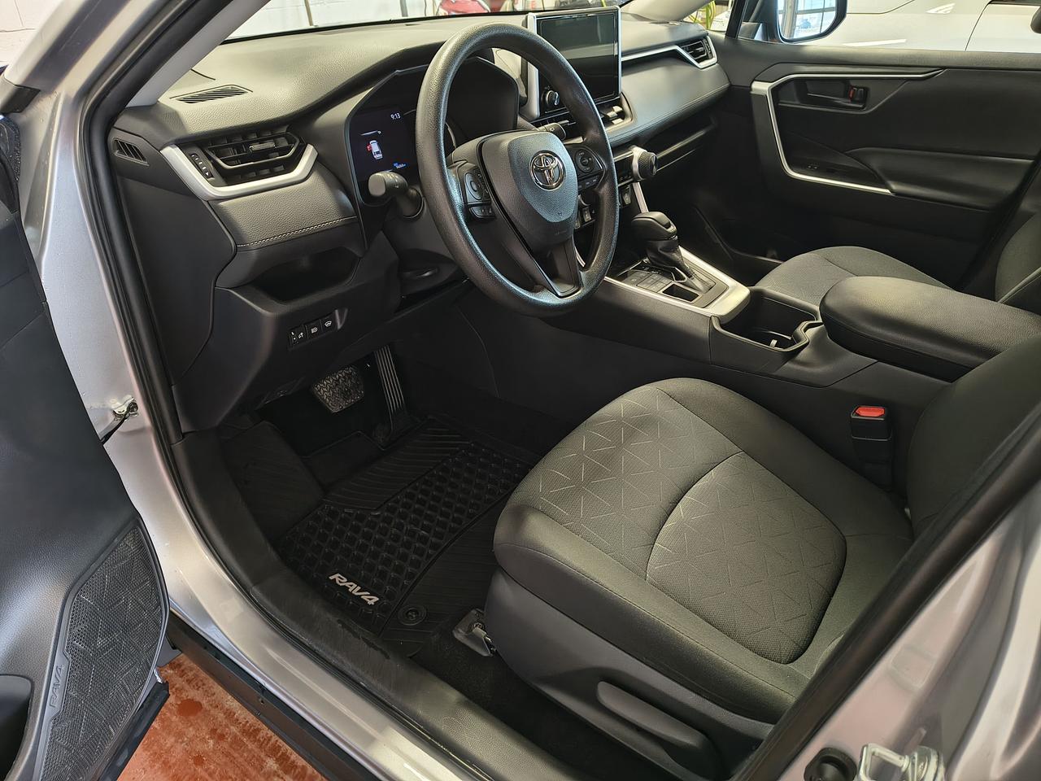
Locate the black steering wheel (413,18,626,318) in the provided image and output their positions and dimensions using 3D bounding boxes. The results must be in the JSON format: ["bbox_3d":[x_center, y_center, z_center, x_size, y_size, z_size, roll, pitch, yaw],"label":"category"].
[{"bbox_3d":[-0.004,-0.278,0.948,0.105,0.370,0.370,-4,23,43],"label":"black steering wheel"}]

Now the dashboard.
[{"bbox_3d":[-0.050,-0.470,1.406,0.530,0.520,1.440,23,38,30],"label":"dashboard"}]

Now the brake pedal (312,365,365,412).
[{"bbox_3d":[-0.373,-0.001,1.475,0.030,0.065,0.115,-26,6,47],"label":"brake pedal"}]

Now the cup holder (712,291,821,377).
[{"bbox_3d":[0.416,-0.099,1.232,0.150,0.080,0.195,23,38,30],"label":"cup holder"}]

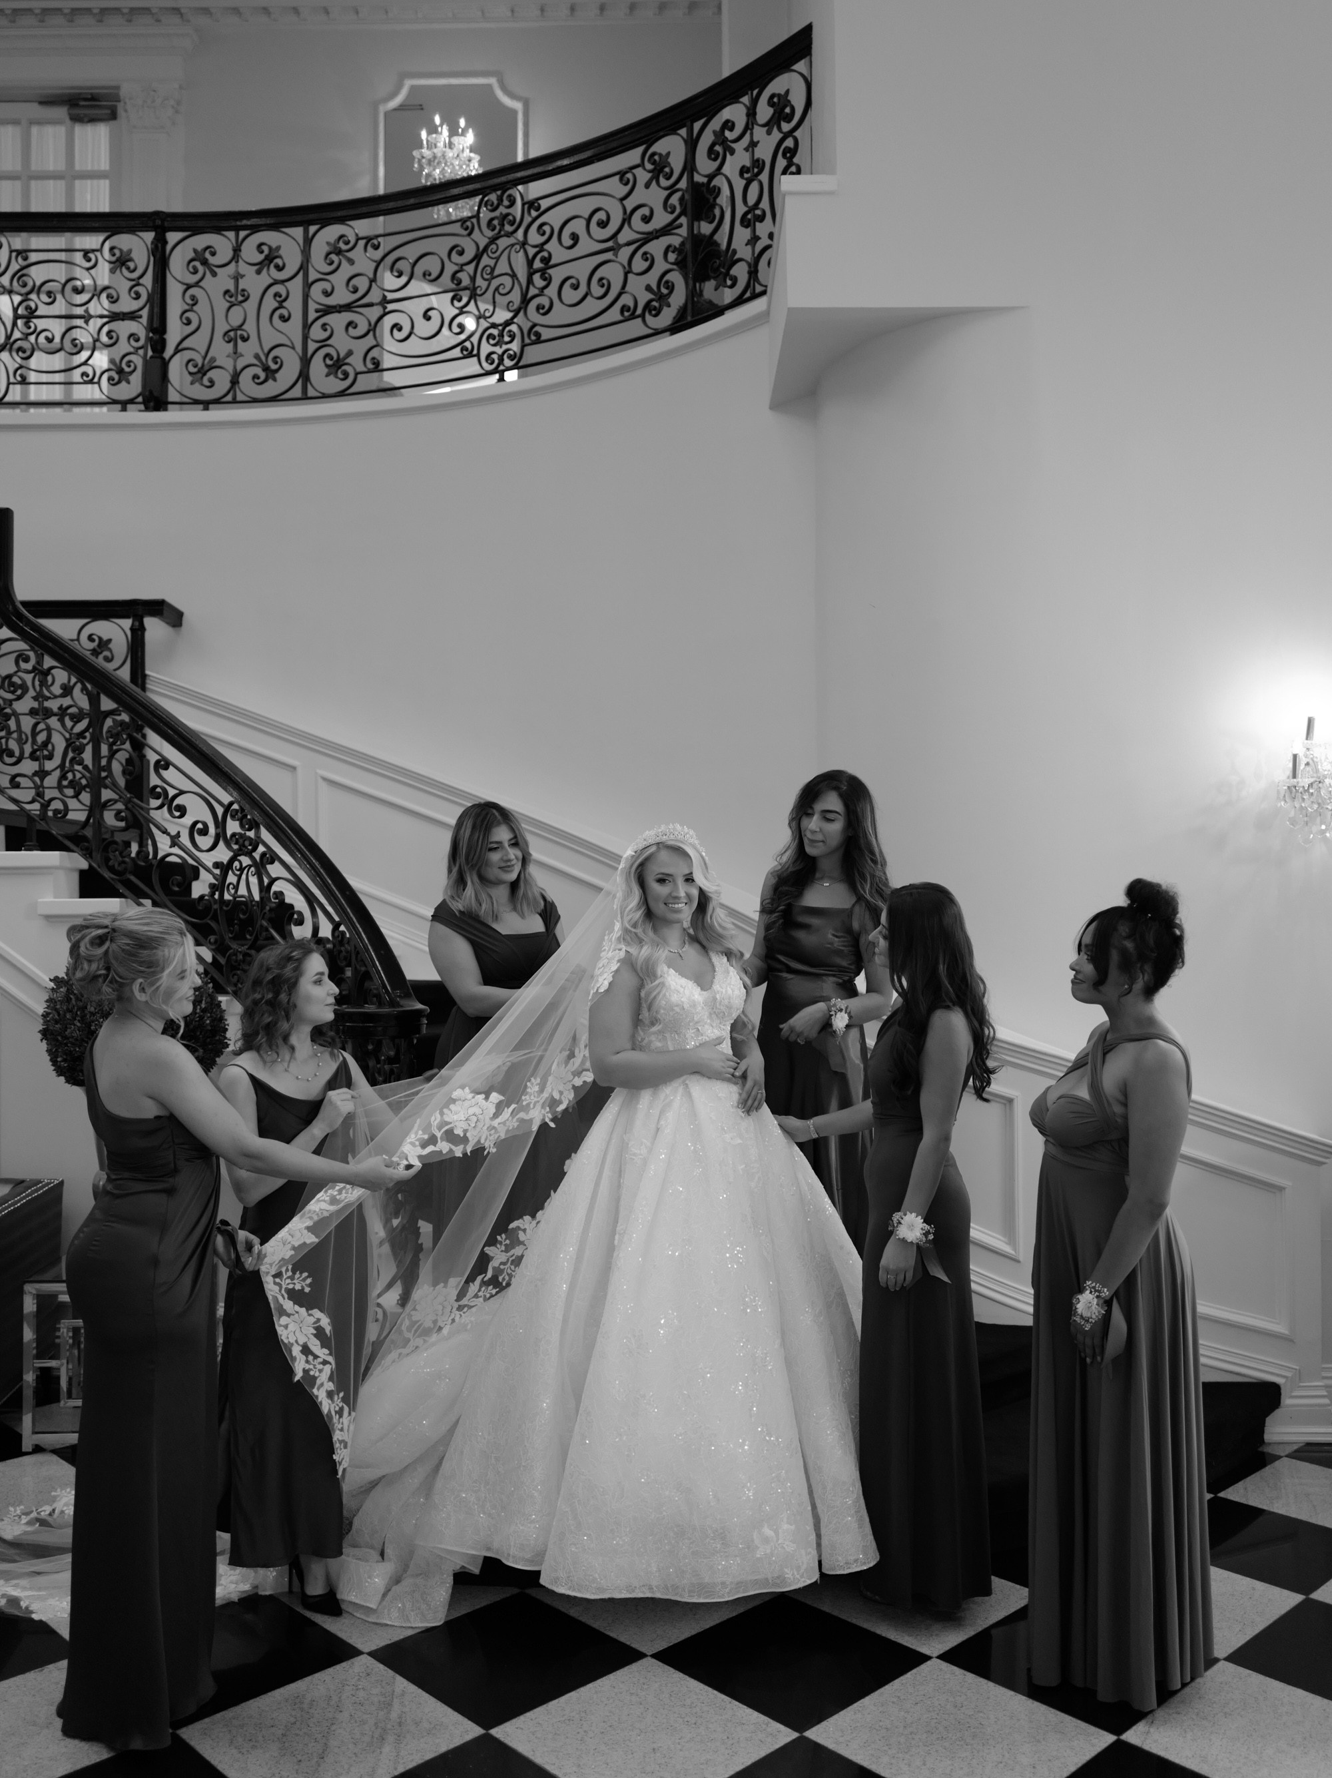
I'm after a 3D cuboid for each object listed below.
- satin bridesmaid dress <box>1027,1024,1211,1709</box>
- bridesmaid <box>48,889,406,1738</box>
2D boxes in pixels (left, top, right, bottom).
[{"bbox_3d":[0.995,1.020,3.420,0.400,1.440,0.410,0,0,-28],"label":"satin bridesmaid dress"},{"bbox_3d":[-0.910,0.892,3.310,0.730,1.695,0.500,0,0,-35],"label":"bridesmaid"}]

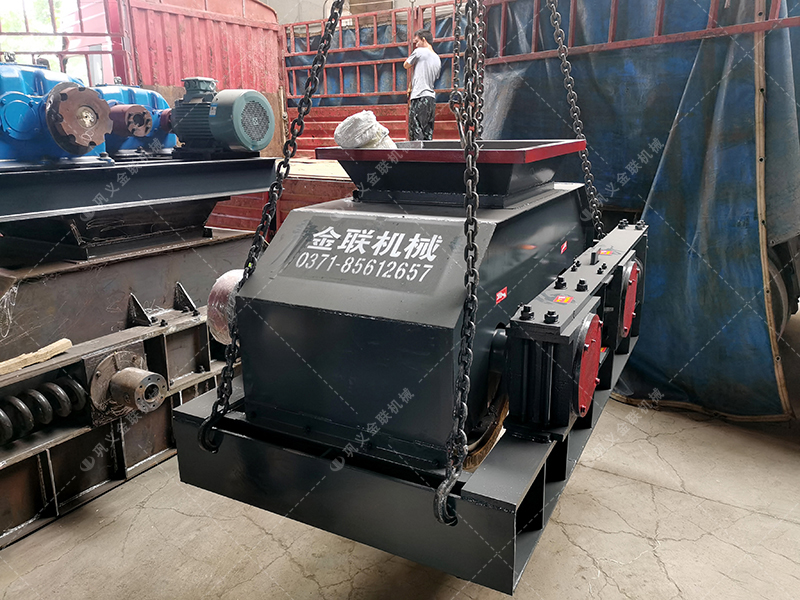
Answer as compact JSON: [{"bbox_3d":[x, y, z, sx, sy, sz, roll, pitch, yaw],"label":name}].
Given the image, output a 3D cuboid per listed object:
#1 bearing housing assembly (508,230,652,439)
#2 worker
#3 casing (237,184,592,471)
[{"bbox_3d":[0.765,-0.003,2.252,0.192,0.328,1.677,7,18,28],"label":"bearing housing assembly"},{"bbox_3d":[0.294,-2.530,7.632,0.320,1.680,0.480,7,18,27],"label":"worker"},{"bbox_3d":[0.202,-0.080,2.111,0.627,0.559,1.540,7,18,28],"label":"casing"}]

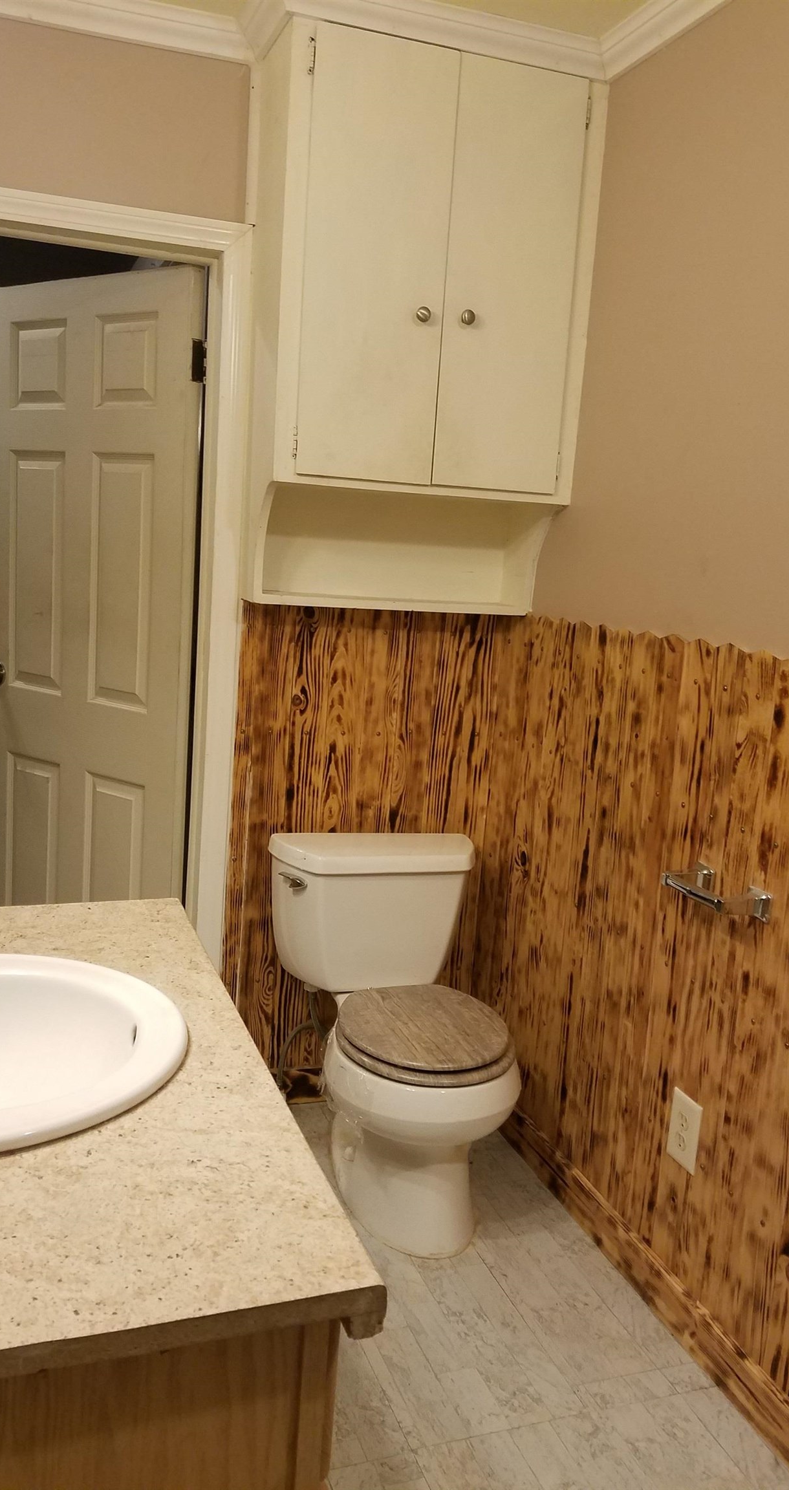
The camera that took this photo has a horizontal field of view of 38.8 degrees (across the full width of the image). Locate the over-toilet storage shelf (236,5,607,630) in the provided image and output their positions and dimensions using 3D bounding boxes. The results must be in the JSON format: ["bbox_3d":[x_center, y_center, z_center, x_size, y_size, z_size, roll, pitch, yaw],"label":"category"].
[{"bbox_3d":[0.049,-0.850,2.431,0.673,1.110,0.258,0,12,-20],"label":"over-toilet storage shelf"}]

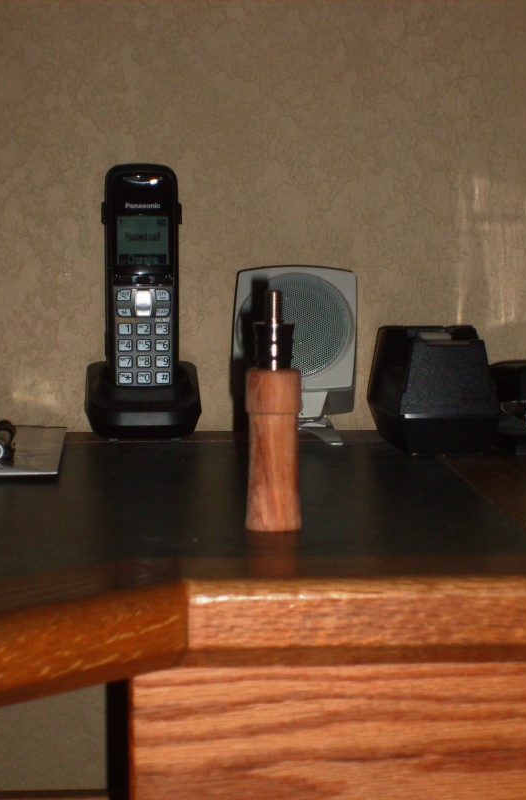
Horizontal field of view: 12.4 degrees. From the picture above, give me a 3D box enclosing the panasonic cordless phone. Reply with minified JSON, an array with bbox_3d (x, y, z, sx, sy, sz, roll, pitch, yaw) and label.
[{"bbox_3d":[-0.081,-0.072,1.602,0.052,0.159,0.034,0,-5,-6],"label":"panasonic cordless phone"}]

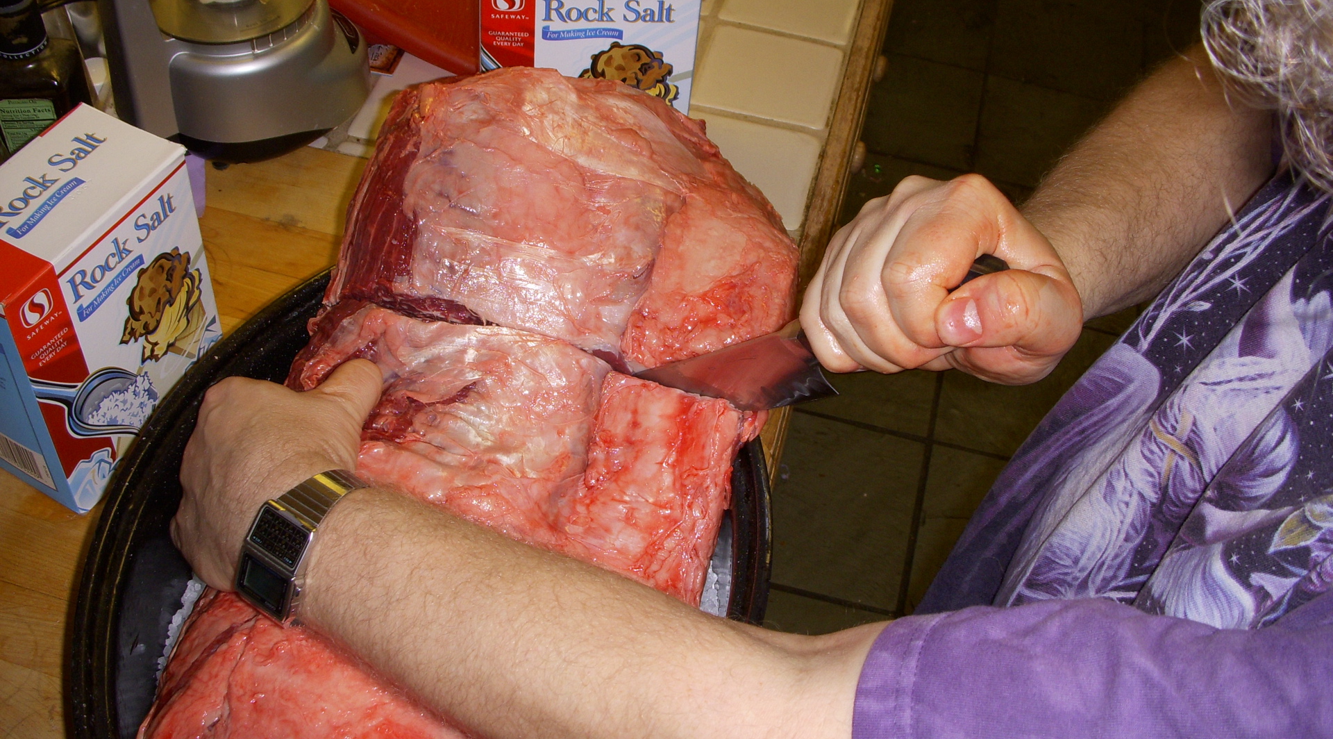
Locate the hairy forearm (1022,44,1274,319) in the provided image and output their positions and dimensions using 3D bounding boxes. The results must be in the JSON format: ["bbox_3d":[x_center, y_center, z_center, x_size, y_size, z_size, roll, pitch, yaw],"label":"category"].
[{"bbox_3d":[0.258,-0.095,0.745,0.084,0.084,0.255,38,43,24],"label":"hairy forearm"}]

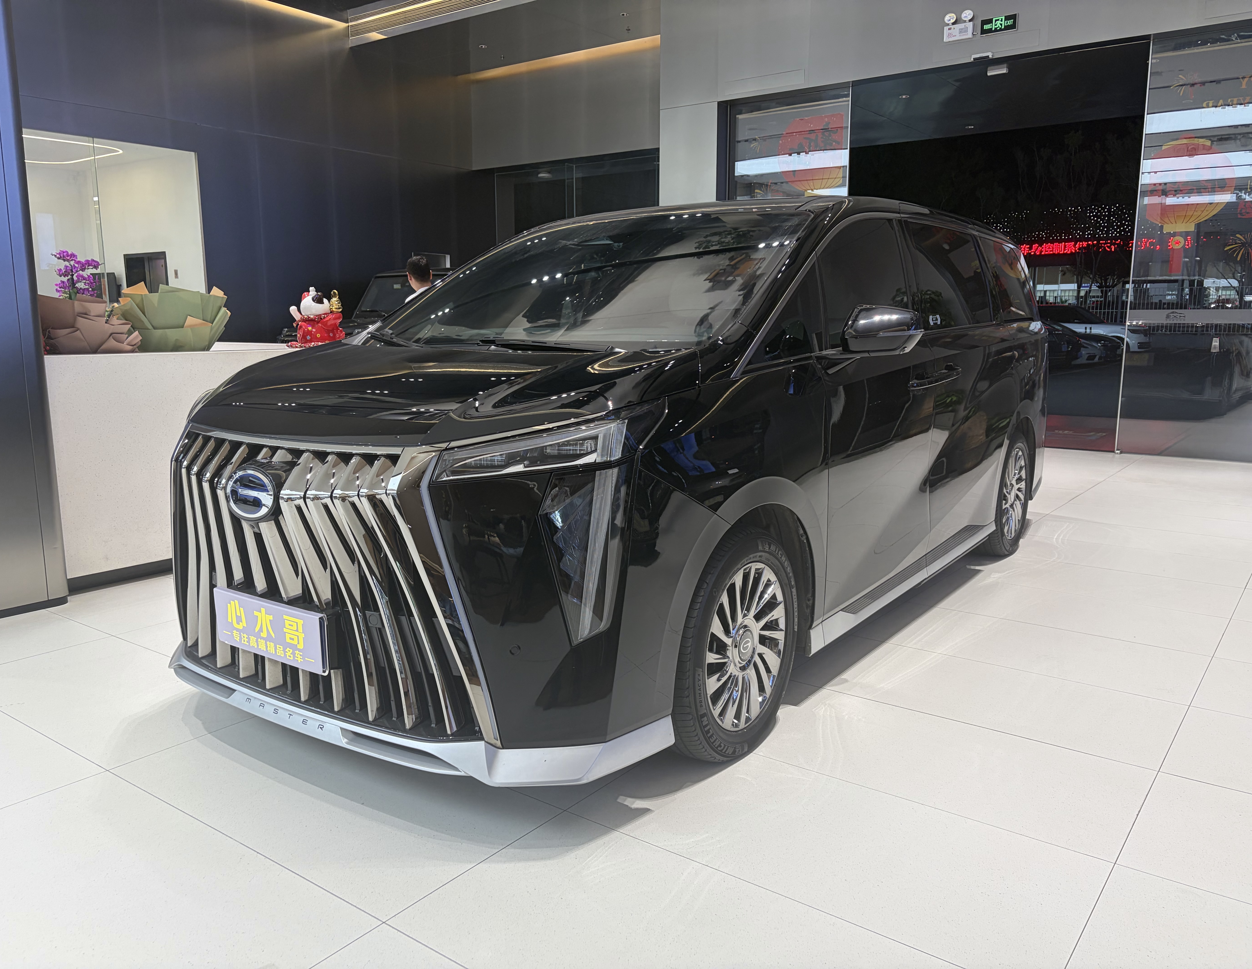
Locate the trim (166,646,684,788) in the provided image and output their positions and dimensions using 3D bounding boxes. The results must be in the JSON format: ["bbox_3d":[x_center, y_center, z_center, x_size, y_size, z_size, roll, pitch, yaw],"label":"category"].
[{"bbox_3d":[-0.788,0.593,2.867,1.870,0.140,0.560,7,12,35],"label":"trim"}]

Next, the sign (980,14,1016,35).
[{"bbox_3d":[3.543,-4.372,9.223,0.355,0.155,0.030,7,12,37],"label":"sign"}]

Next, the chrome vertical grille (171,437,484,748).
[{"bbox_3d":[-0.917,0.232,2.623,1.340,0.740,0.200,7,12,35],"label":"chrome vertical grille"}]

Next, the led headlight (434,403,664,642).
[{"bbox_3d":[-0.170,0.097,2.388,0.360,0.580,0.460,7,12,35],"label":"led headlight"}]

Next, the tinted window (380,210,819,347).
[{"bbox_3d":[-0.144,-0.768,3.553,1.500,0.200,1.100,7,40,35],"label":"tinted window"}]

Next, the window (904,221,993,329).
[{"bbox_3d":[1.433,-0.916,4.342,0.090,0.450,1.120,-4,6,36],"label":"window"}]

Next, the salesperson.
[{"bbox_3d":[-1.489,-0.795,7.147,0.480,1.733,0.300,-4,10,-19],"label":"salesperson"}]

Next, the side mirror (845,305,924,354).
[{"bbox_3d":[0.828,-0.496,3.129,0.240,0.160,0.200,7,12,35],"label":"side mirror"}]

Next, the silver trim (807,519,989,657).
[{"bbox_3d":[1.213,0.358,4.138,0.130,0.120,2.200,7,12,35],"label":"silver trim"}]

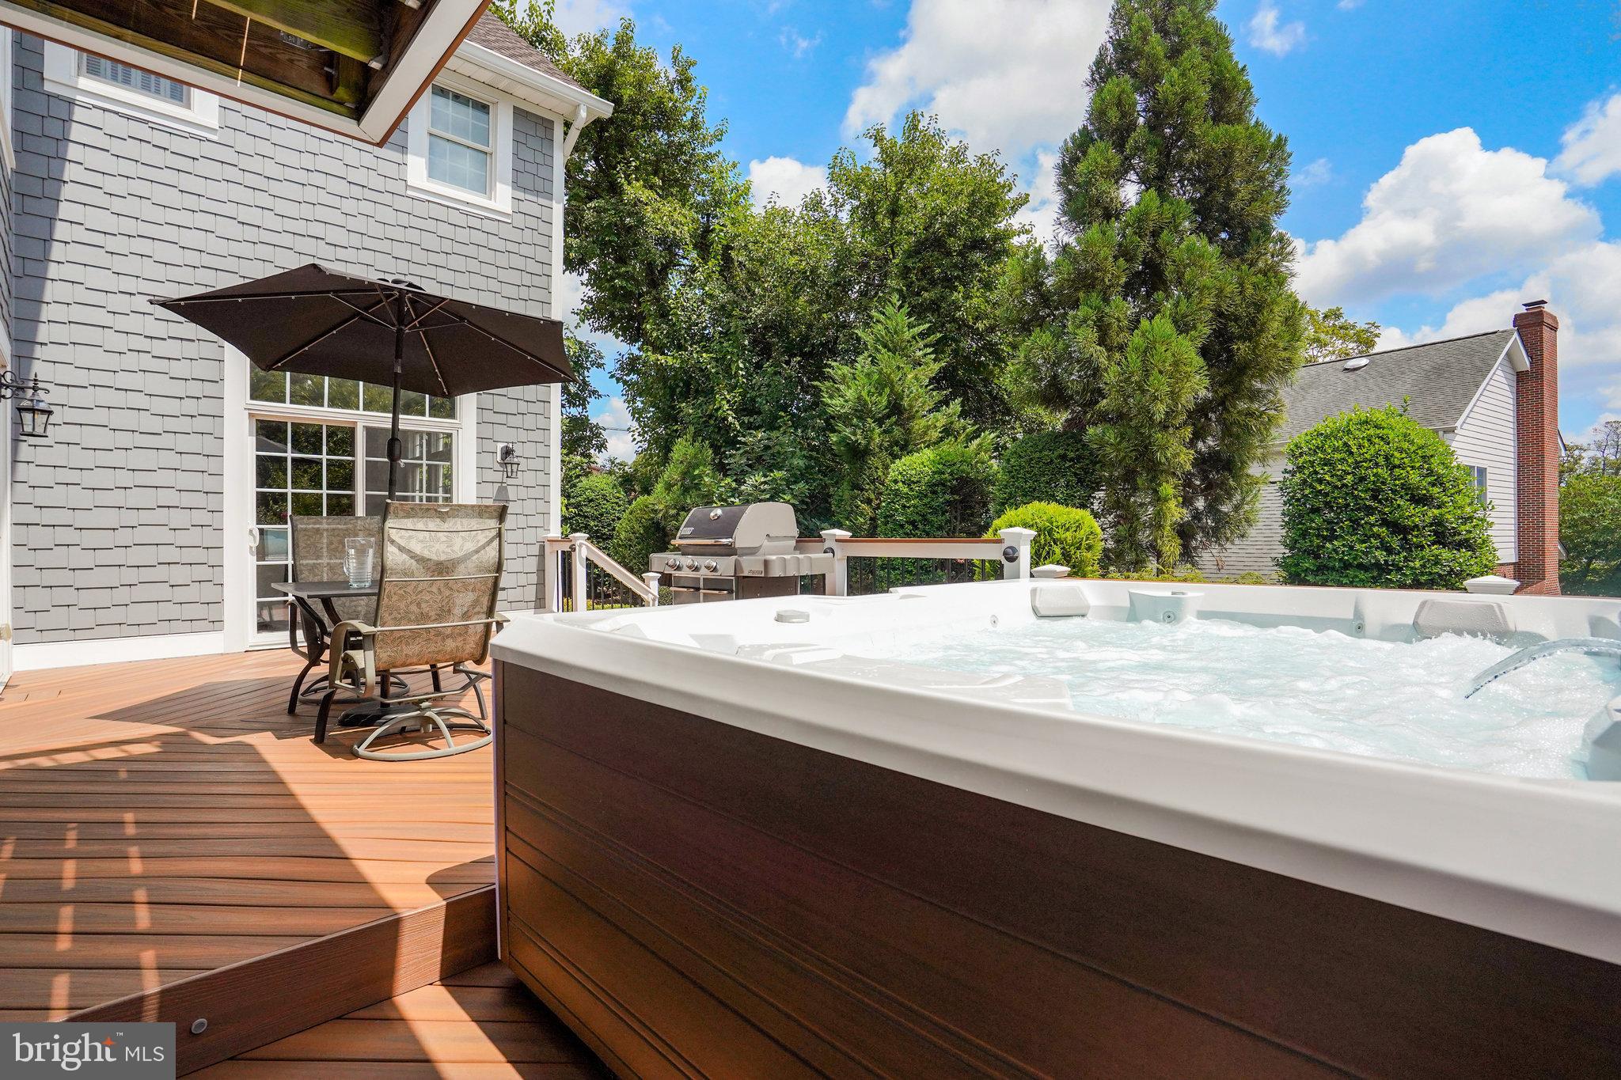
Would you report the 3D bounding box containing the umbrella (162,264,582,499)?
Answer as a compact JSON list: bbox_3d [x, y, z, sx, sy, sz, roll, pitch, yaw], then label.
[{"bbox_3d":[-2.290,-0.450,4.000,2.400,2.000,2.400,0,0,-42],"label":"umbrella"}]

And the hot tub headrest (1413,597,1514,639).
[{"bbox_3d":[2.021,0.241,2.230,0.080,0.130,0.250,0,0,-44],"label":"hot tub headrest"}]

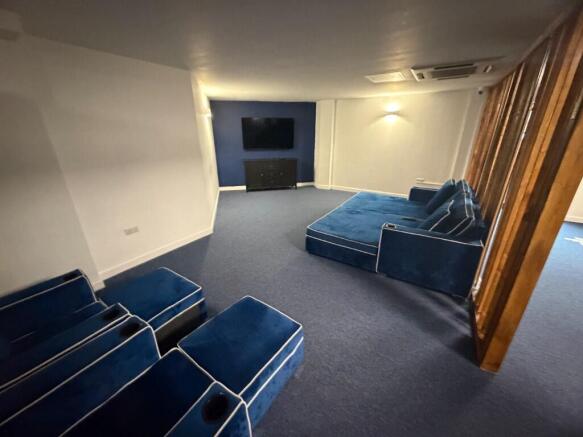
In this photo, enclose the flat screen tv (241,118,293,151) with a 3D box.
[{"bbox_3d":[-0.613,-2.309,6.463,1.379,0.817,0.060,-4,21,-9],"label":"flat screen tv"}]

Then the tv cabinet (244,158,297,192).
[{"bbox_3d":[-0.574,-1.226,6.728,1.414,0.868,0.360,-4,21,-9],"label":"tv cabinet"}]

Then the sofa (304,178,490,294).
[{"bbox_3d":[1.667,-0.102,3.711,1.924,0.885,2.343,13,24,30],"label":"sofa"}]

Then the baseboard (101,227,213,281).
[{"bbox_3d":[-1.796,0.438,3.419,0.020,0.114,1.612,13,24,30],"label":"baseboard"}]

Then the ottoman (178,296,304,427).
[{"bbox_3d":[-0.337,0.971,1.654,0.558,0.354,0.643,15,25,34],"label":"ottoman"}]

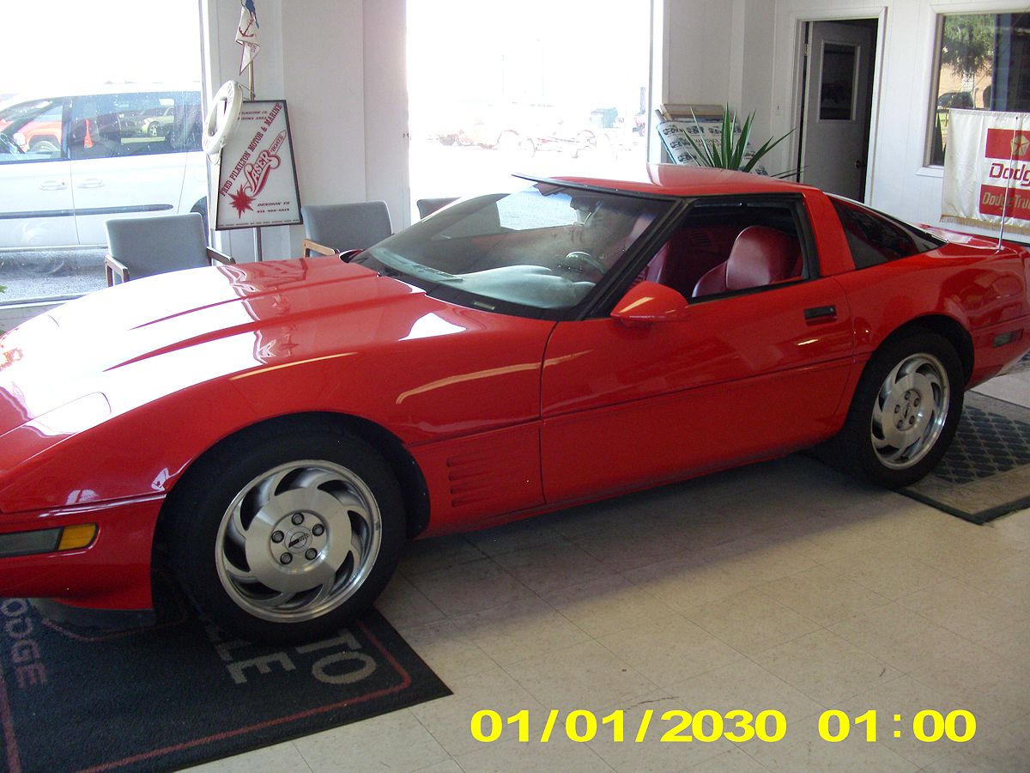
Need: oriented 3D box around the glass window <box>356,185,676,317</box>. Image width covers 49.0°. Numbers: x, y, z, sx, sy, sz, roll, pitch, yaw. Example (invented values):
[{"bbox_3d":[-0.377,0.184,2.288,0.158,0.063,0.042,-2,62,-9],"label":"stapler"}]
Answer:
[{"bbox_3d":[-0.105,-0.536,4.105,0.850,0.140,1.460,-36,30,-20],"label":"glass window"}]

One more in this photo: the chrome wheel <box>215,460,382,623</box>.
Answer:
[{"bbox_3d":[-0.607,0.401,3.086,0.462,0.462,0.150,-7,18,-26],"label":"chrome wheel"}]

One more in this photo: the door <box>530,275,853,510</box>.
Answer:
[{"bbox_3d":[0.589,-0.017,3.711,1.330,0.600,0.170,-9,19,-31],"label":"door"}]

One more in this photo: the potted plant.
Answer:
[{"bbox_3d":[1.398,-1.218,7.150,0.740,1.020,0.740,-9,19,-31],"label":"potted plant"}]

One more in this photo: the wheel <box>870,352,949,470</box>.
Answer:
[{"bbox_3d":[1.458,0.077,4.323,0.462,0.462,0.150,-9,19,-31],"label":"wheel"}]

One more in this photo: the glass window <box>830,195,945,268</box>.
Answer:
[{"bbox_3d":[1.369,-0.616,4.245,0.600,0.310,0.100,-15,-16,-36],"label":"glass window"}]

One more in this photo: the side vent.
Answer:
[{"bbox_3d":[-0.117,0.252,3.246,0.200,0.165,0.040,-9,19,-31],"label":"side vent"}]

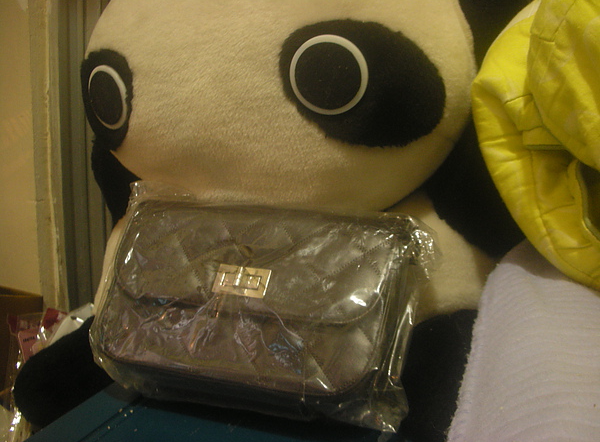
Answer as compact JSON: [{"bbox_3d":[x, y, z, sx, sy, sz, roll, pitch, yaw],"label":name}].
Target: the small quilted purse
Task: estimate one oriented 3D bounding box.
[{"bbox_3d":[-0.031,0.061,0.460,0.220,0.138,0.068,2,-24,21],"label":"small quilted purse"}]

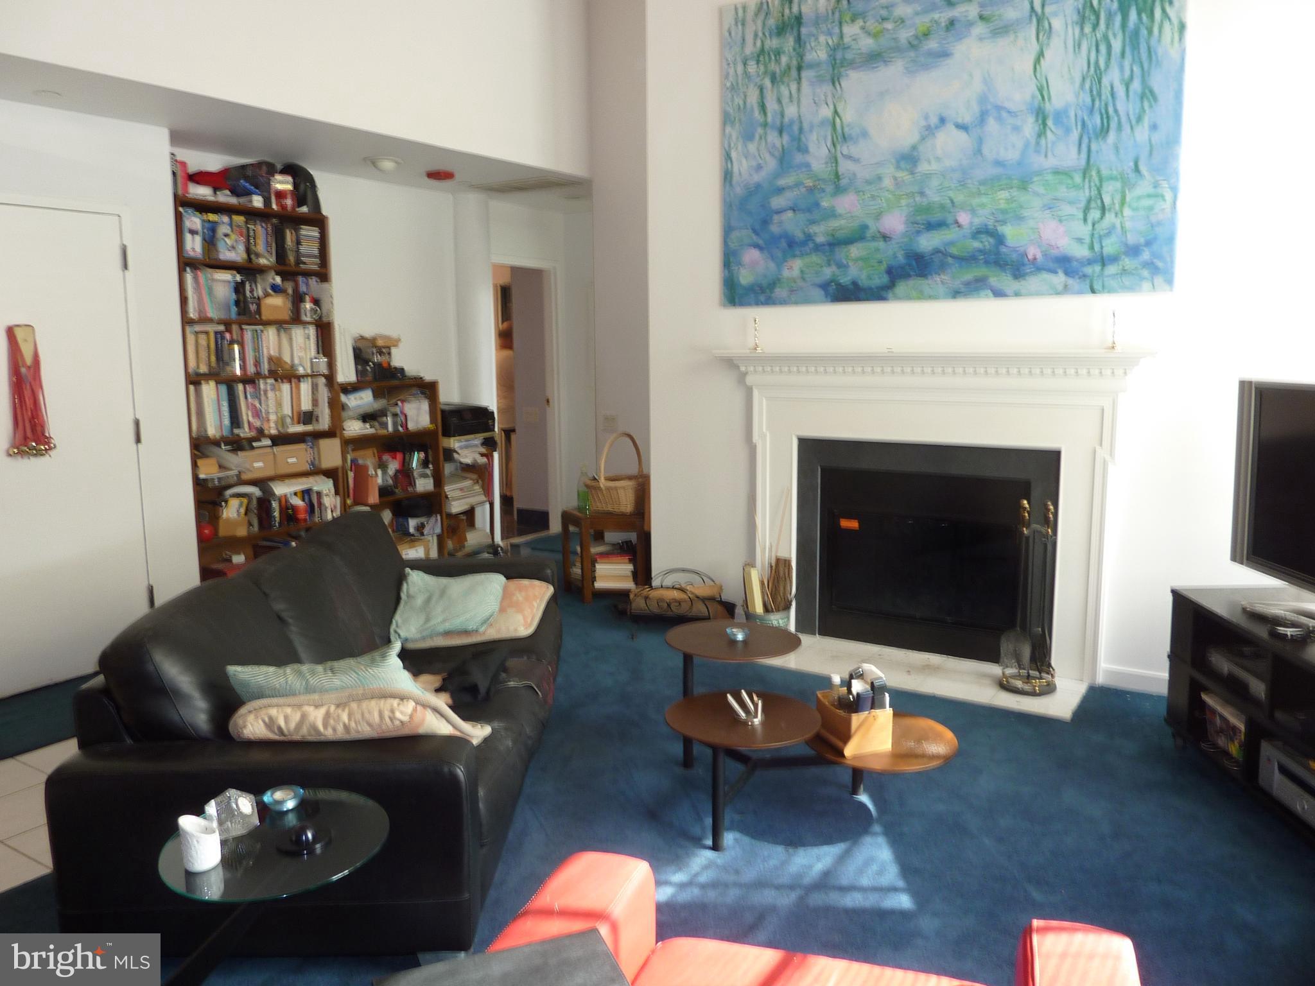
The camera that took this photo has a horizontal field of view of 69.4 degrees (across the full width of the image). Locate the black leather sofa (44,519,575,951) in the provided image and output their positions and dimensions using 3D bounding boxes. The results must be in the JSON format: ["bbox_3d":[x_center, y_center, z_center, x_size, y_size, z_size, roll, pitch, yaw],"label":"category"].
[{"bbox_3d":[-0.944,0.561,3.267,1.000,0.800,2.080,0,8,1],"label":"black leather sofa"}]

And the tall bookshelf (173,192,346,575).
[{"bbox_3d":[-2.107,-0.362,4.981,0.280,2.130,0.809,6,10,37],"label":"tall bookshelf"}]

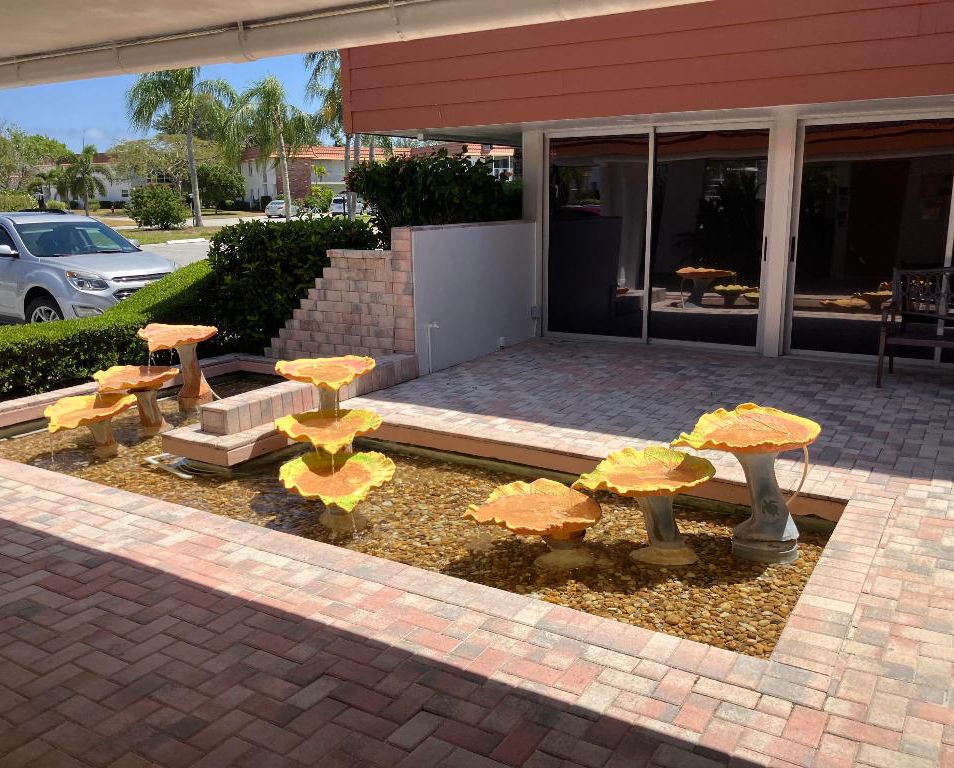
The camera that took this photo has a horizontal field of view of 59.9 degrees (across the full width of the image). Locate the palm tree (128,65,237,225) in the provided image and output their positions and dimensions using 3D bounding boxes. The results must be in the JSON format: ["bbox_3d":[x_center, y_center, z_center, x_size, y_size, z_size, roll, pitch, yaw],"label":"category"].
[{"bbox_3d":[-16.771,-13.743,47.536,6.400,9.310,6.400,-1,13,0],"label":"palm tree"}]

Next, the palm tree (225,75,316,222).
[{"bbox_3d":[-13.712,-15.604,55.000,5.900,9.990,5.800,-1,12,0],"label":"palm tree"}]

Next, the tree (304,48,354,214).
[{"bbox_3d":[-7.935,-15.104,50.044,6.000,10.380,6.000,-1,13,0],"label":"tree"}]

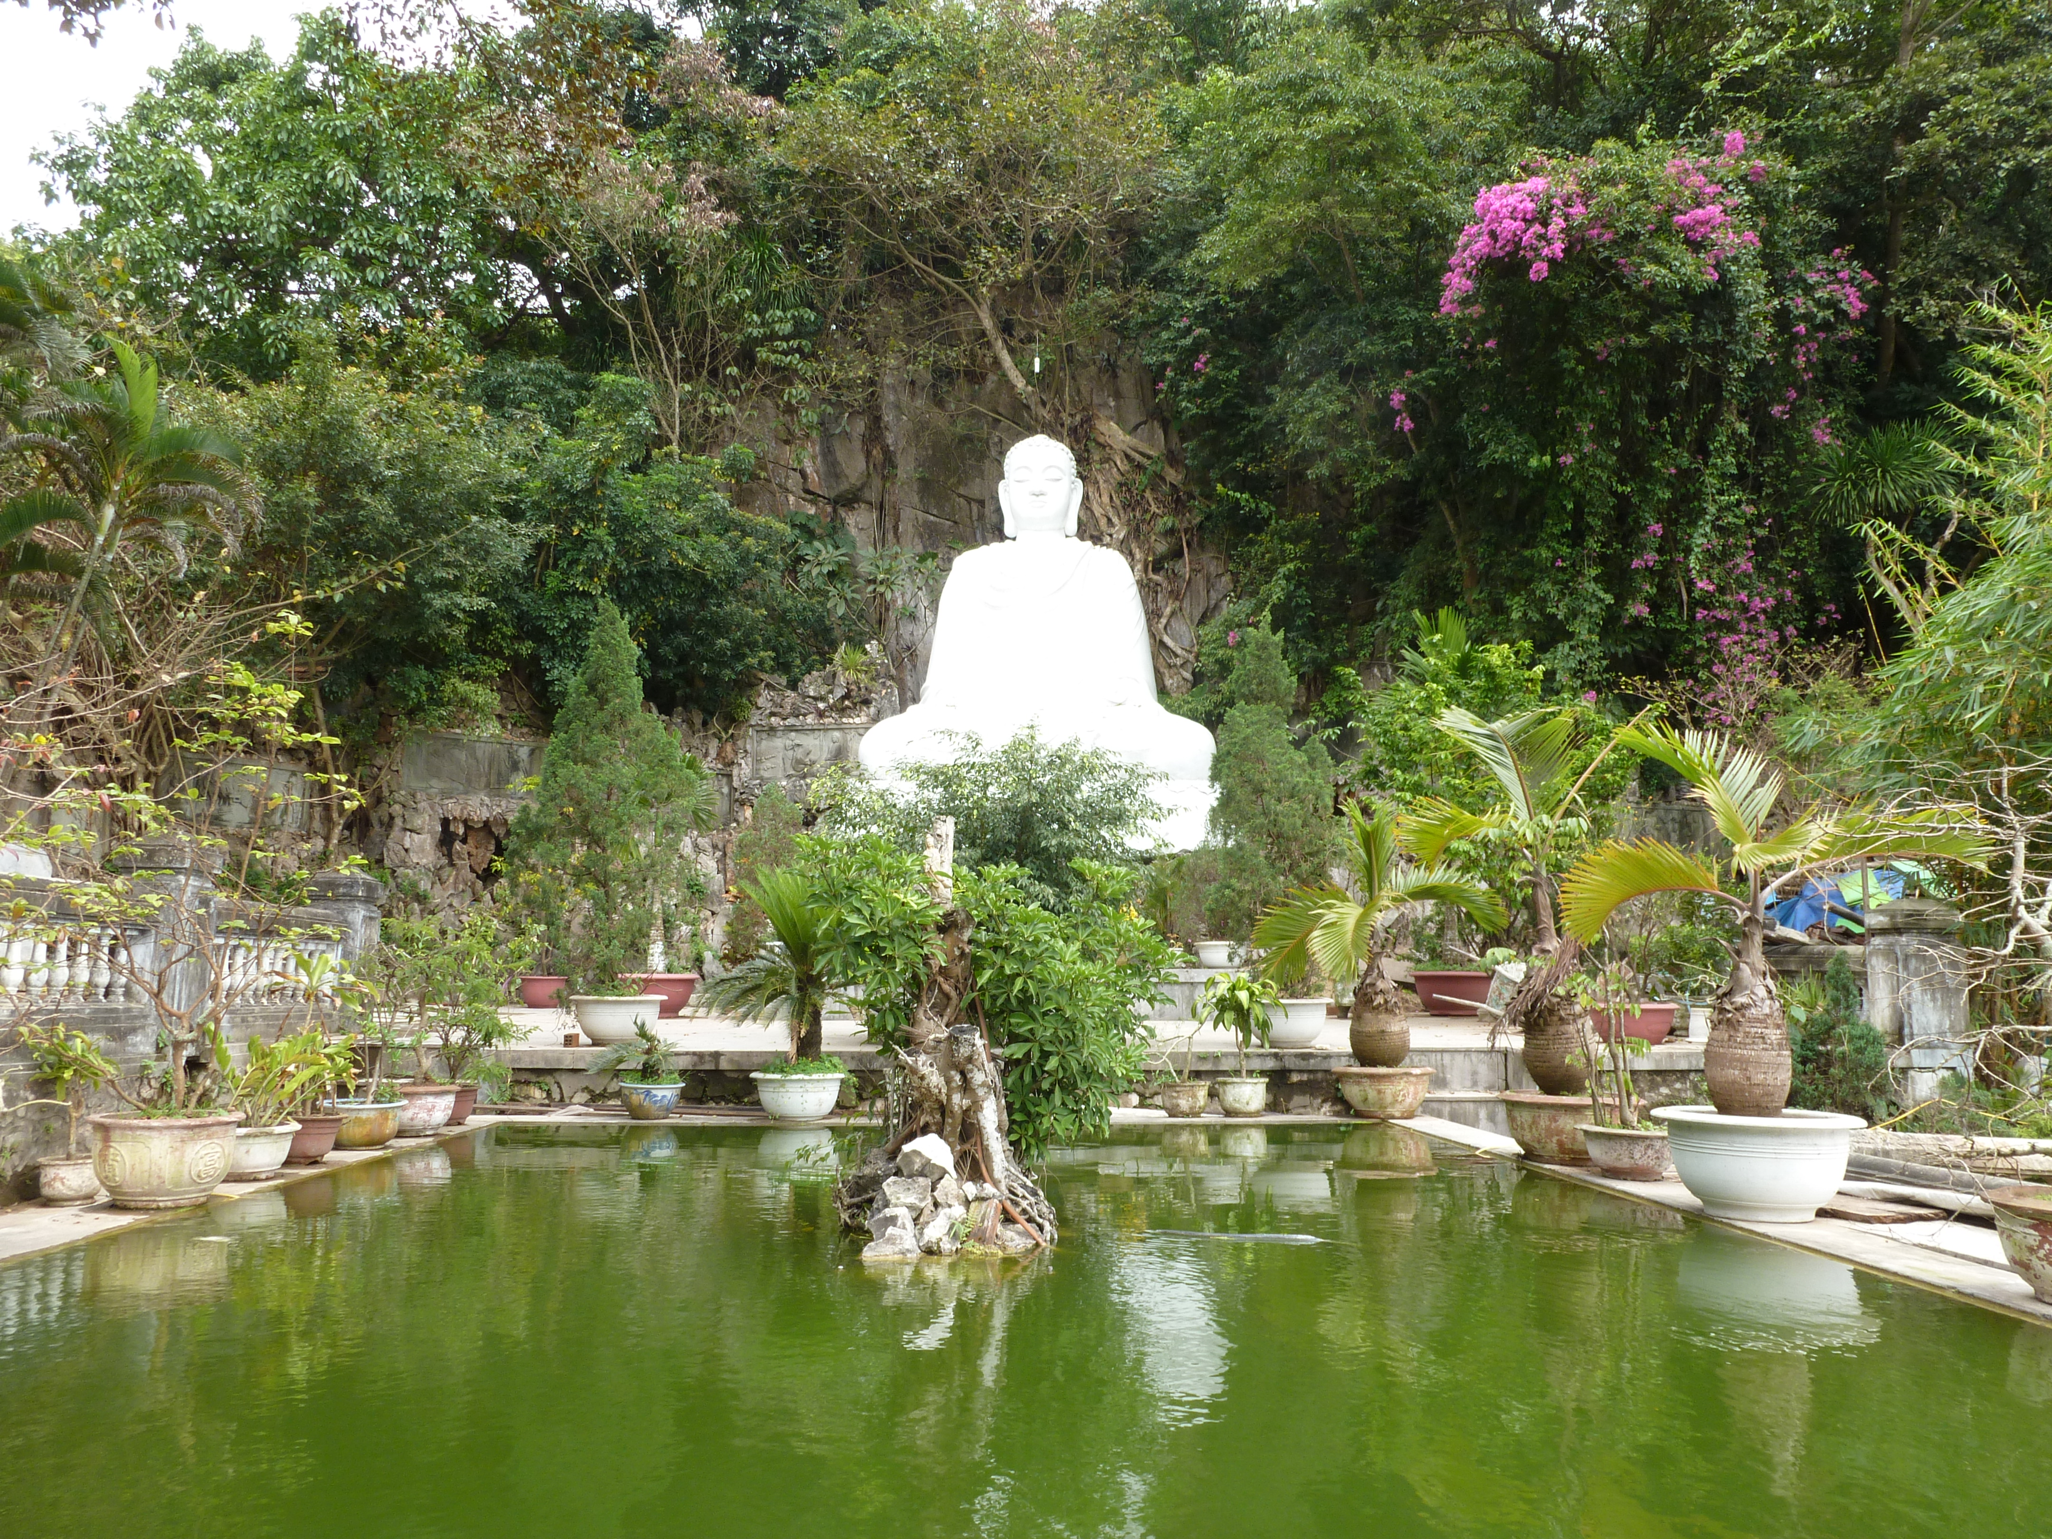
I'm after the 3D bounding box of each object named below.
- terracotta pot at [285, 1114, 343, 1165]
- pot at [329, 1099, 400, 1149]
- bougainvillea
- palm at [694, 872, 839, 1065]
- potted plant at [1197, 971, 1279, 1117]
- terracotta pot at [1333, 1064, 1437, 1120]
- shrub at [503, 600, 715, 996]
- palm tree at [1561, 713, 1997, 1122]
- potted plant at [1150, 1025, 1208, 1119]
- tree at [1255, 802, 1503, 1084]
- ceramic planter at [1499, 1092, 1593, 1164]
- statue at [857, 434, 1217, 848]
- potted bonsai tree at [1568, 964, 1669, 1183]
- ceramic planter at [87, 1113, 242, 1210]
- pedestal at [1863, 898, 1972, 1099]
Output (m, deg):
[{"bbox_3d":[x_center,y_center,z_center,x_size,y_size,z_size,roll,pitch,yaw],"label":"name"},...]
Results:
[{"bbox_3d":[-5.593,2.860,11.035,0.592,0.364,0.592,4,-10,-26],"label":"terracotta pot"},{"bbox_3d":[-5.691,3.047,12.229,0.758,0.393,0.758,0,-9,-2],"label":"pot"},{"bbox_3d":[13.360,-8.172,31.577,10.887,12.796,4.500,0,-9,-2],"label":"bougainvillea"},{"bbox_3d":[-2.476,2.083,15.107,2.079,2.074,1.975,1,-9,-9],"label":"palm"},{"bbox_3d":[2.290,2.942,15.282,0.981,1.512,0.981,0,-9,-2],"label":"potted plant"},{"bbox_3d":[3.821,3.418,15.115,1.044,0.524,1.044,-2,-9,14],"label":"terracotta pot"},{"bbox_3d":[-5.266,0.627,17.908,2.643,5.549,2.300,0,-9,-2],"label":"shrub"},{"bbox_3d":[4.499,0.898,8.581,2.289,2.373,1.831,-5,-10,27],"label":"palm tree"},{"bbox_3d":[1.636,3.201,15.122,0.627,0.985,0.520,-1,-9,6],"label":"potted plant"},{"bbox_3d":[3.823,1.938,15.352,2.716,3.192,2.500,0,-9,-2],"label":"tree"},{"bbox_3d":[4.268,2.787,11.093,1.092,0.525,1.092,-3,-9,20],"label":"ceramic planter"},{"bbox_3d":[0.251,-2.934,31.796,8.061,9.513,5.800,0,-9,-2],"label":"statue"},{"bbox_3d":[4.435,2.197,10.455,0.942,1.542,0.850,0,-9,-2],"label":"potted bonsai tree"},{"bbox_3d":[-5.557,2.510,9.189,1.020,0.544,1.020,0,-9,-2],"label":"ceramic planter"},{"bbox_3d":[8.362,2.166,13.349,0.540,1.901,0.540,0,-9,-3],"label":"pedestal"}]

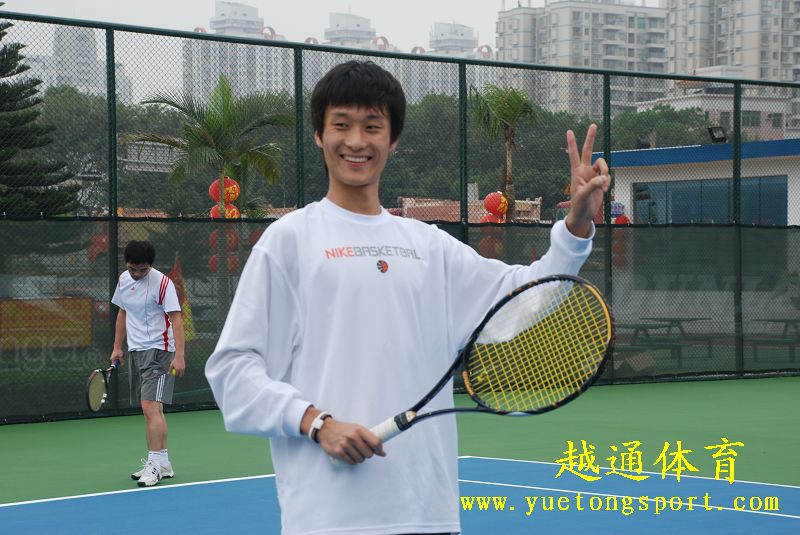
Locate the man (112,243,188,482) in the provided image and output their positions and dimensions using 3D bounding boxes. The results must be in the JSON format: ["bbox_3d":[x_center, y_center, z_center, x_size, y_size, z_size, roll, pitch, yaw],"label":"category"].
[{"bbox_3d":[-1.727,0.662,14.200,0.540,1.680,0.420,0,0,40],"label":"man"}]

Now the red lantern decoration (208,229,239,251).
[{"bbox_3d":[-3.394,-0.532,40.000,0.600,0.460,0.600,0,0,0],"label":"red lantern decoration"}]

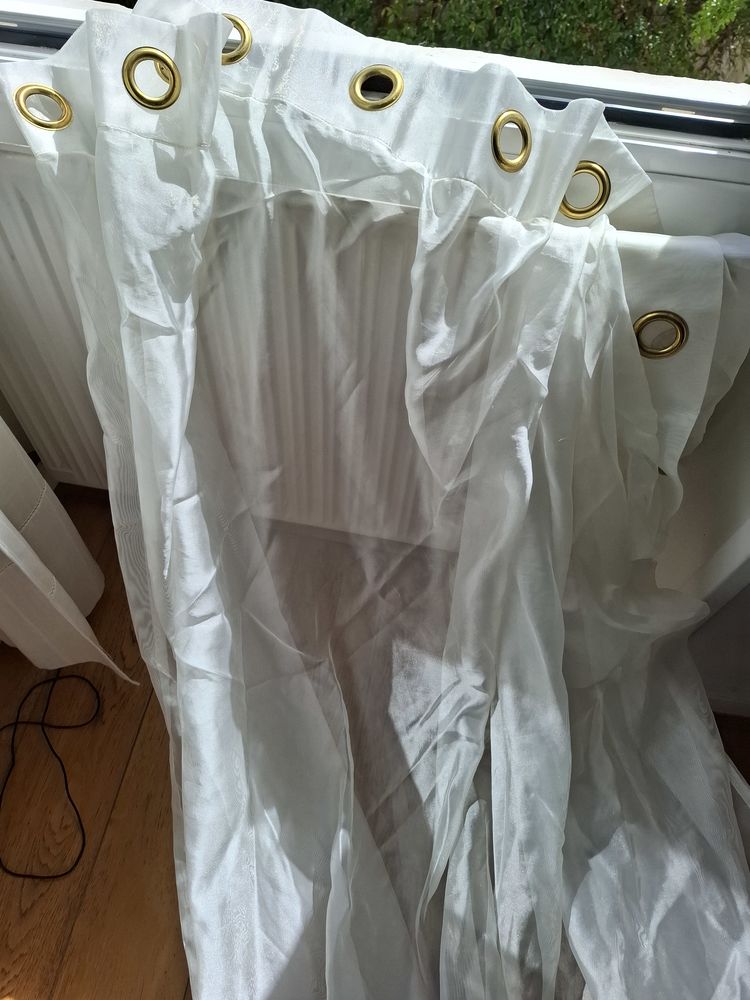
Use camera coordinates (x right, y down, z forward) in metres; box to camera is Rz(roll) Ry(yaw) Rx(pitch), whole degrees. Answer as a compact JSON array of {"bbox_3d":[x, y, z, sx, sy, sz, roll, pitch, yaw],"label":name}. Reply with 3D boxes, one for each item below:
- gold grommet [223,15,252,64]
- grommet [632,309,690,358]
[{"bbox_3d":[-0.175,-0.537,0.775,0.064,0.011,0.064,-6,87,-8],"label":"gold grommet"},{"bbox_3d":[0.330,-0.191,0.772,0.064,0.064,0.011,18,49,8],"label":"grommet"}]

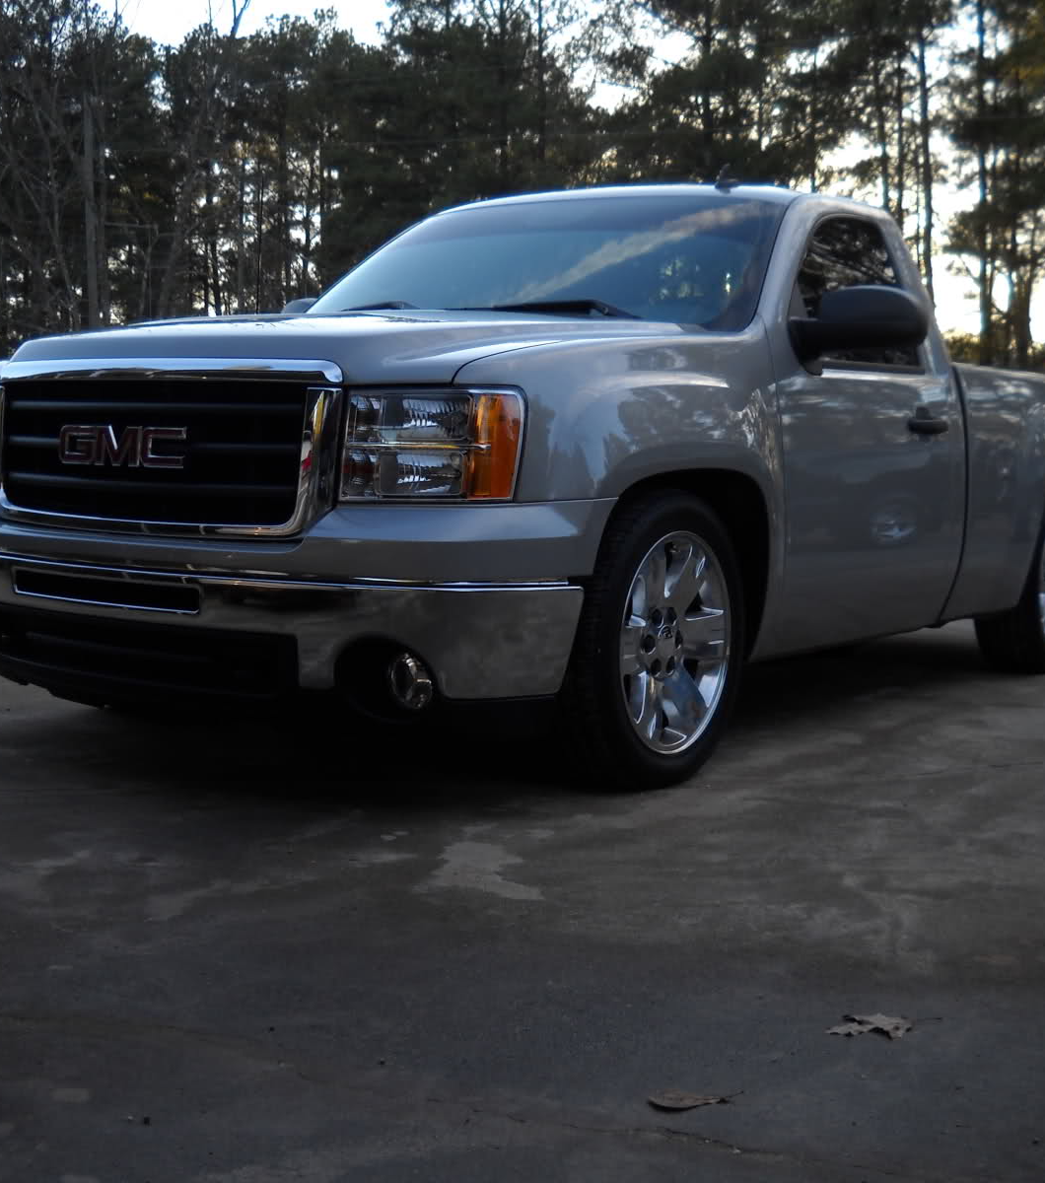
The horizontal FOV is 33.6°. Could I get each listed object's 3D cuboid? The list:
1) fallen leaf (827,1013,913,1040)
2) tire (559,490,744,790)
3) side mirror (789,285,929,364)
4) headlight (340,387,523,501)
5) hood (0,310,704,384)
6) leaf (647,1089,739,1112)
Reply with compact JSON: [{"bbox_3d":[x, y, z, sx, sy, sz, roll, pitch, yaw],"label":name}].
[{"bbox_3d":[0.507,0.636,2.528,0.130,0.022,0.090,1,5,0],"label":"fallen leaf"},{"bbox_3d":[0.286,0.118,4.340,0.265,0.748,0.748,4,6,35],"label":"tire"},{"bbox_3d":[0.926,-0.733,4.739,0.290,0.217,0.240,4,6,35],"label":"side mirror"},{"bbox_3d":[-0.205,-0.316,3.774,0.360,0.247,0.240,4,6,35],"label":"headlight"},{"bbox_3d":[-0.551,-0.646,4.539,1.620,0.257,1.310,4,6,35],"label":"hood"},{"bbox_3d":[0.219,0.655,2.226,0.122,0.020,0.060,0,5,-9],"label":"leaf"}]

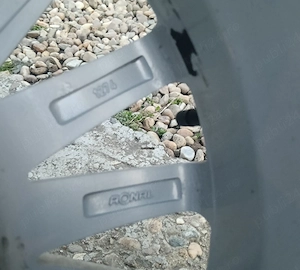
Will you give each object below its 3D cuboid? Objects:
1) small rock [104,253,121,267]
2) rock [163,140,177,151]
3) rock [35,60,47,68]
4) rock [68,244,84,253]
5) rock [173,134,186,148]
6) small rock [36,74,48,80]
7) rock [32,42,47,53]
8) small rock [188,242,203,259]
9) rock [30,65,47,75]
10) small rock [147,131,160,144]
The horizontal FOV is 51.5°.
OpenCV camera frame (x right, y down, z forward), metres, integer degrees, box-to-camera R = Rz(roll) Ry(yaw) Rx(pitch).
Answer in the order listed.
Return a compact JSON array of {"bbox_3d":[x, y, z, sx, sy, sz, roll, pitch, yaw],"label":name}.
[{"bbox_3d":[-0.052,0.176,0.437,0.023,0.011,0.019,0,53,0],"label":"small rock"},{"bbox_3d":[0.037,0.019,0.555,0.024,0.014,0.021,0,53,0],"label":"rock"},{"bbox_3d":[-0.285,-0.183,0.808,0.030,0.018,0.025,0,45,0],"label":"rock"},{"bbox_3d":[-0.097,0.150,0.411,0.021,0.008,0.013,0,52,0],"label":"rock"},{"bbox_3d":[0.054,0.012,0.561,0.024,0.015,0.027,0,53,0],"label":"rock"},{"bbox_3d":[-0.265,-0.142,0.767,0.030,0.013,0.017,0,45,0],"label":"small rock"},{"bbox_3d":[-0.256,-0.203,0.723,0.033,0.017,0.031,0,53,0],"label":"rock"},{"bbox_3d":[0.067,0.169,0.456,0.020,0.014,0.024,0,45,0],"label":"small rock"},{"bbox_3d":[-0.226,-0.134,0.633,0.034,0.019,0.024,0,52,0],"label":"rock"},{"bbox_3d":[0.007,0.005,0.620,0.036,0.019,0.024,31,53,27],"label":"small rock"}]

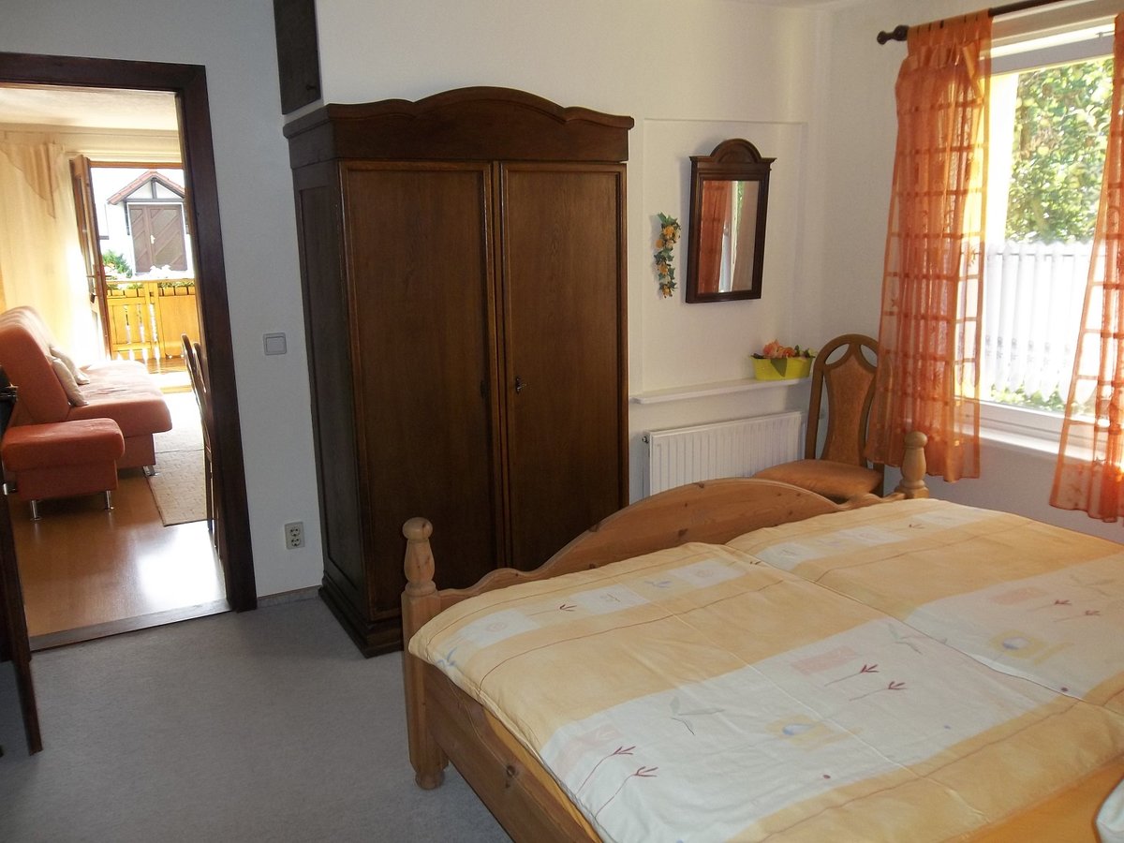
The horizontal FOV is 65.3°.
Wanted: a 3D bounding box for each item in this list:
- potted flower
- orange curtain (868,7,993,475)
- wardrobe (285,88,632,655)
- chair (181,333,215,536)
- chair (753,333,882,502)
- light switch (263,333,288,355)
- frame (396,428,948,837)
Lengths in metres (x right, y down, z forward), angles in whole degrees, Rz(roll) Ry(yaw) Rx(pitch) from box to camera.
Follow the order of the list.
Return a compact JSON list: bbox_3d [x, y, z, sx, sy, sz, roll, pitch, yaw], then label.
[{"bbox_3d":[0.984,-0.279,3.874,0.305,0.175,0.130,-8,15,-28],"label":"potted flower"},{"bbox_3d":[1.398,-0.629,3.308,0.120,1.665,0.510,-8,15,-28],"label":"orange curtain"},{"bbox_3d":[-0.369,-0.234,3.452,1.150,1.955,0.640,-8,15,-28],"label":"wardrobe"},{"bbox_3d":[-1.530,0.066,4.324,0.520,1.020,0.450,-8,15,-28],"label":"chair"},{"bbox_3d":[1.122,0.176,3.653,0.460,1.020,0.530,8,16,35],"label":"chair"},{"bbox_3d":[-1.104,-0.298,3.387,0.081,0.081,0.012,-8,15,-28],"label":"light switch"},{"bbox_3d":[0.923,0.618,1.887,1.950,0.950,2.130,-8,15,-28],"label":"frame"}]

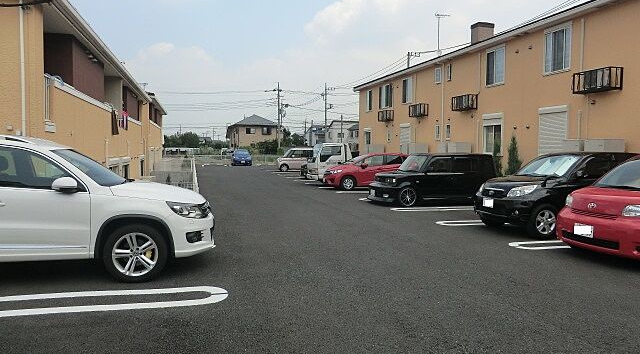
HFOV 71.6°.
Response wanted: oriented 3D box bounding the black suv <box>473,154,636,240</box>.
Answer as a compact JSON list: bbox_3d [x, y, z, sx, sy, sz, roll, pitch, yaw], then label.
[{"bbox_3d":[5.492,0.318,9.921,3.960,1.690,1.695,0,4,-16],"label":"black suv"}]

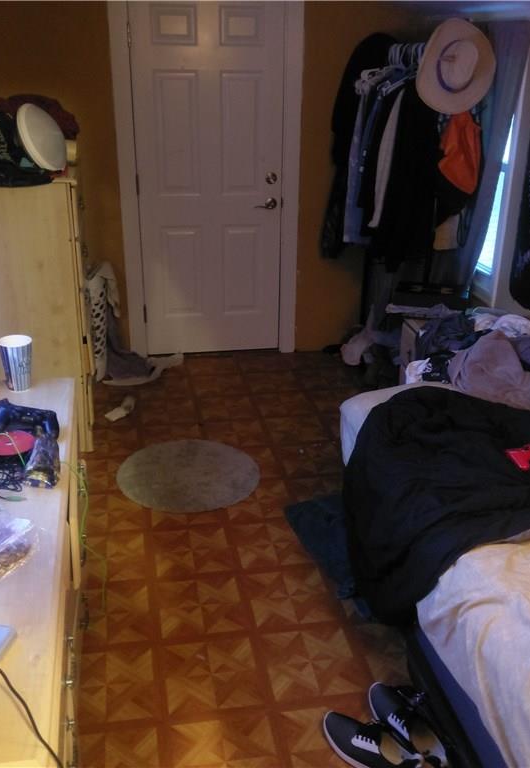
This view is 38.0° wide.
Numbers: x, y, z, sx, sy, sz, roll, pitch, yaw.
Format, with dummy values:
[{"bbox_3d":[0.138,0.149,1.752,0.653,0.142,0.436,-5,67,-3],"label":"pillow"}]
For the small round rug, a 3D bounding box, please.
[{"bbox_3d":[-0.332,0.382,3.329,0.610,0.012,0.610,0,25,0],"label":"small round rug"}]

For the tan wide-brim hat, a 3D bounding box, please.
[{"bbox_3d":[0.742,-1.230,2.980,0.310,0.375,0.130,6,17,3],"label":"tan wide-brim hat"}]

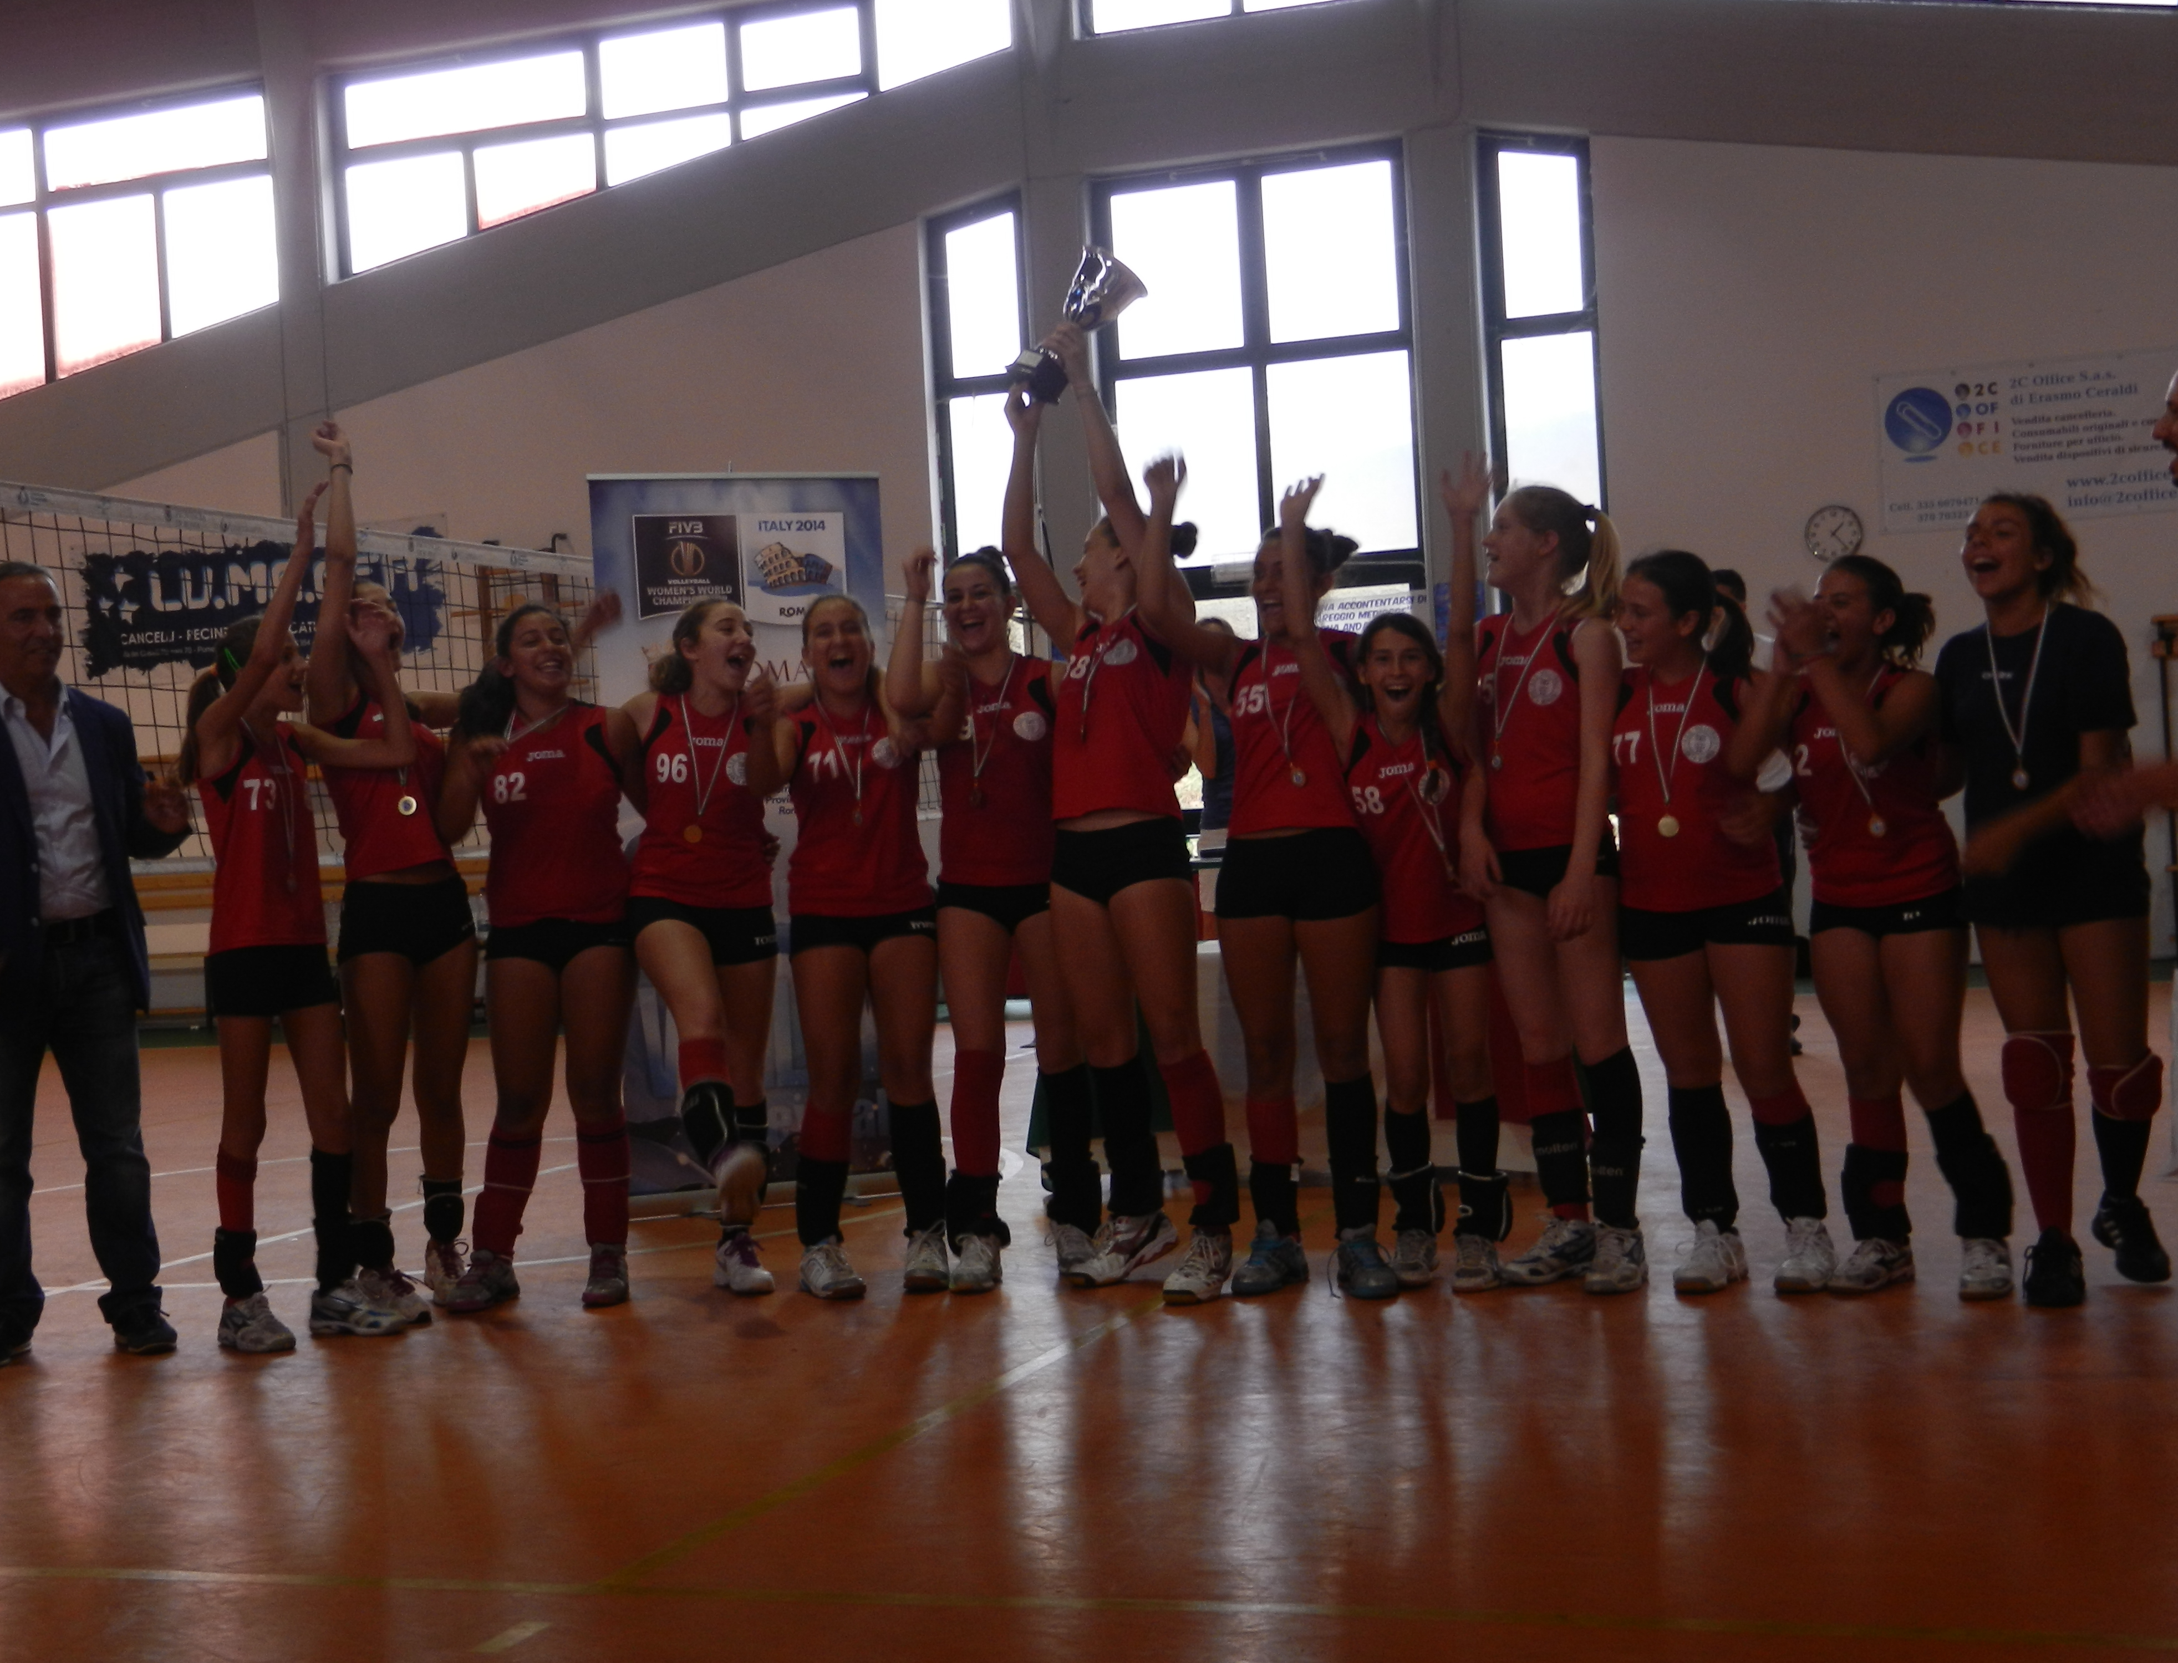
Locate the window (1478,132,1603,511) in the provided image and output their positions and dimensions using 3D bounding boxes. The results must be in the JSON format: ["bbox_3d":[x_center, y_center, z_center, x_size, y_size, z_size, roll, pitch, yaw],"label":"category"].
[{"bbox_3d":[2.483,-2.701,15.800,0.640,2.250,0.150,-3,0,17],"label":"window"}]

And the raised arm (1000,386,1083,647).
[{"bbox_3d":[-0.107,-0.709,6.480,0.165,0.580,0.190,-3,1,15],"label":"raised arm"}]

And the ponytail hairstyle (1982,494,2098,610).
[{"bbox_3d":[1.911,-0.571,5.809,0.250,0.215,0.190,4,-4,-38],"label":"ponytail hairstyle"}]

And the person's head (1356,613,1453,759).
[{"bbox_3d":[0.674,-0.309,6.150,0.195,0.310,0.220,-3,0,6],"label":"person's head"}]

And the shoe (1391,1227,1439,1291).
[{"bbox_3d":[0.726,0.930,6.398,0.100,0.125,0.260,-3,1,12],"label":"shoe"}]

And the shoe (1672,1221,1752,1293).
[{"bbox_3d":[1.378,0.940,6.375,0.105,0.120,0.265,-3,0,35],"label":"shoe"}]

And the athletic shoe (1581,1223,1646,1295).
[{"bbox_3d":[1.147,0.923,6.286,0.105,0.125,0.280,-3,1,30],"label":"athletic shoe"}]

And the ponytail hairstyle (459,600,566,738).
[{"bbox_3d":[-1.363,-0.385,6.820,0.240,0.320,0.220,-3,1,-15],"label":"ponytail hairstyle"}]

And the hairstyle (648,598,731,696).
[{"bbox_3d":[-0.946,-0.439,6.830,0.210,0.225,0.160,-2,1,42],"label":"hairstyle"}]

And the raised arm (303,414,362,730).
[{"bbox_3d":[-1.786,-0.607,6.800,0.125,0.710,0.150,2,0,0],"label":"raised arm"}]

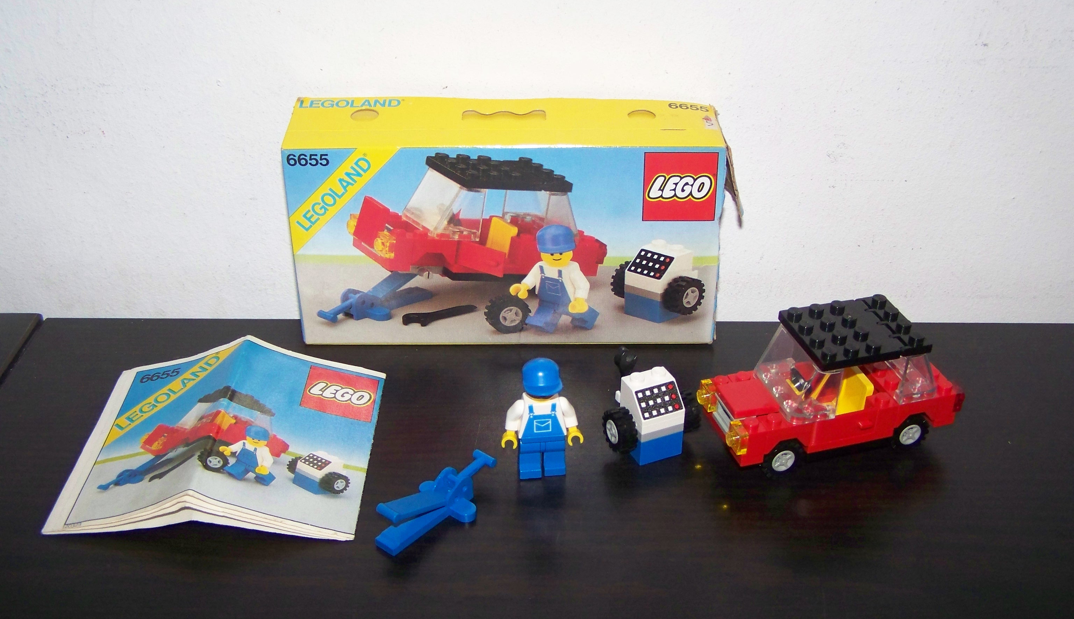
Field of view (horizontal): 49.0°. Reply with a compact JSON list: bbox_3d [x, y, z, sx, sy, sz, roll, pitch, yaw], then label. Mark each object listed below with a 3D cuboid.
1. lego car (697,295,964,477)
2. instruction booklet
[{"bbox_3d":[0.101,0.024,0.401,0.085,0.043,0.037,-9,34,-14],"label":"lego car"},{"bbox_3d":[-0.105,0.040,0.397,0.098,0.017,0.086,1,33,0],"label":"instruction booklet"}]

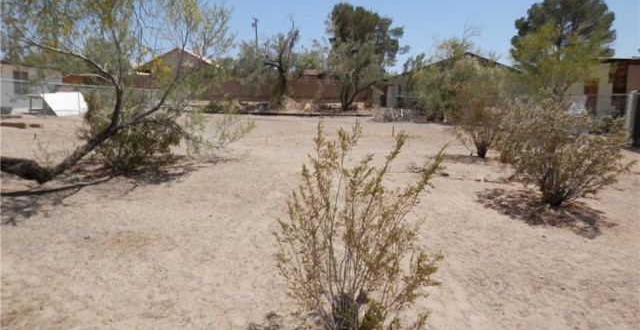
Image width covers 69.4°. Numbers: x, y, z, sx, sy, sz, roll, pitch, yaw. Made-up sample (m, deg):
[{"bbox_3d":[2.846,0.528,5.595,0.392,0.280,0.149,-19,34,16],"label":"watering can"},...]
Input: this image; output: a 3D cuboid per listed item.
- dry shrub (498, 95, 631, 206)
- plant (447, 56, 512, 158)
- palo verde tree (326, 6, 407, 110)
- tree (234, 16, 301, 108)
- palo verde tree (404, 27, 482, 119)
[{"bbox_3d":[2.932,-0.174,5.543,1.371,1.304,1.303,5,10,28],"label":"dry shrub"},{"bbox_3d":[3.124,-1.139,9.053,1.198,1.963,1.138,3,9,19],"label":"plant"},{"bbox_3d":[2.466,-5.706,24.511,4.137,5.489,3.930,1,9,6],"label":"palo verde tree"},{"bbox_3d":[-2.951,-5.765,25.980,3.612,5.086,3.432,-1,9,-6],"label":"tree"},{"bbox_3d":[4.687,-3.427,17.543,2.803,3.466,2.663,2,9,15],"label":"palo verde tree"}]

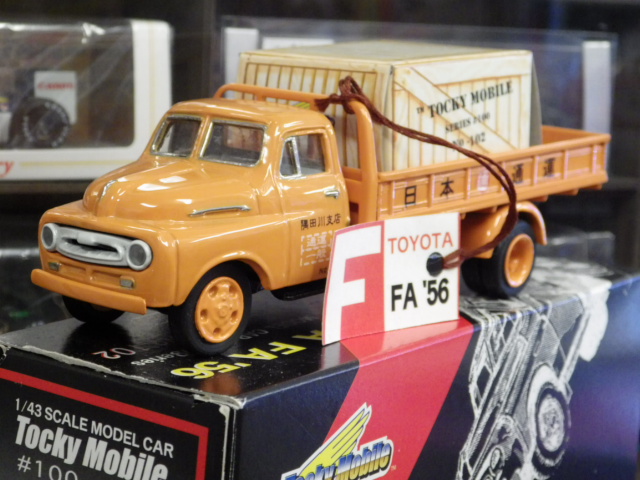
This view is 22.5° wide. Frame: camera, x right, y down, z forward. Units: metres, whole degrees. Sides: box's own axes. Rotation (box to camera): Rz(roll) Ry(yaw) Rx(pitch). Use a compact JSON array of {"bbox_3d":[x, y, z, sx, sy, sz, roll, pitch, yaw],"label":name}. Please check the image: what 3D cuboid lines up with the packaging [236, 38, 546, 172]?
[{"bbox_3d":[0.018,-0.030,0.400,0.047,0.033,0.057,11,15,41],"label":"packaging"}]

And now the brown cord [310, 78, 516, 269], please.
[{"bbox_3d":[0.024,-0.018,0.382,0.022,0.046,0.056,11,15,41],"label":"brown cord"}]

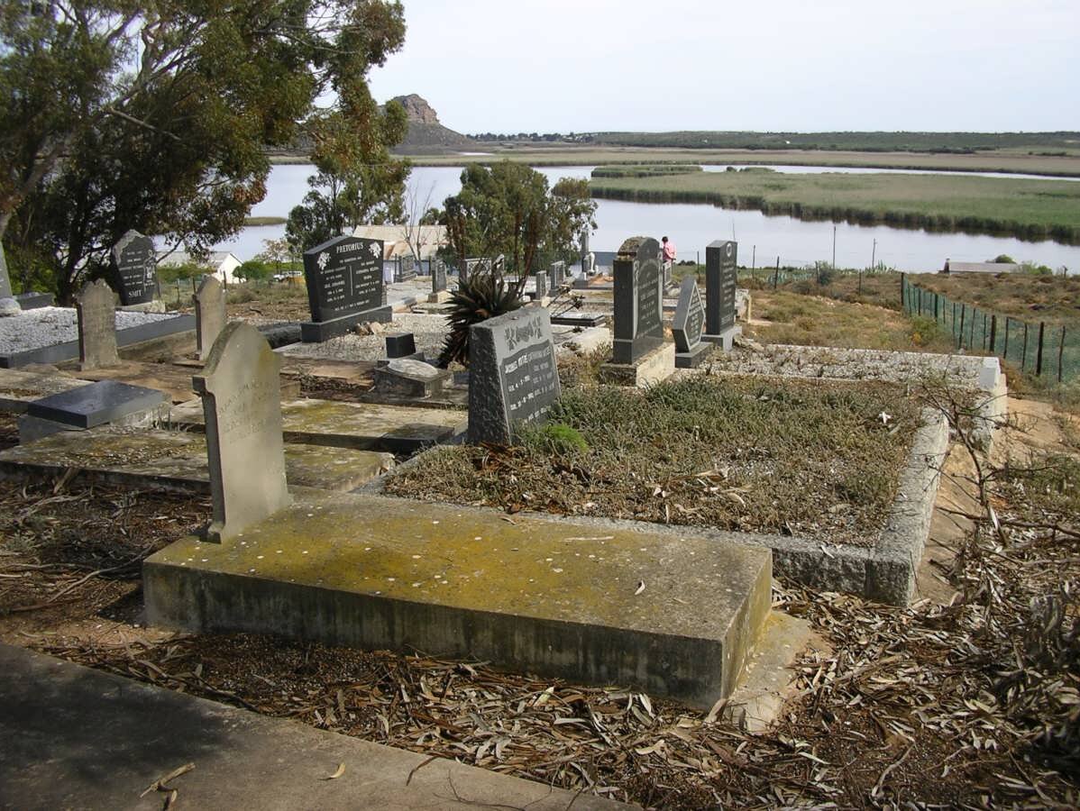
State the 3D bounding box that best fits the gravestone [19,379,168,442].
[{"bbox_3d":[-2.661,0.045,7.134,0.460,0.260,0.780,5,13,20],"label":"gravestone"}]

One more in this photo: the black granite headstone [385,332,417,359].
[{"bbox_3d":[-1.161,-0.522,10.044,0.113,0.185,0.309,-1,11,21],"label":"black granite headstone"}]

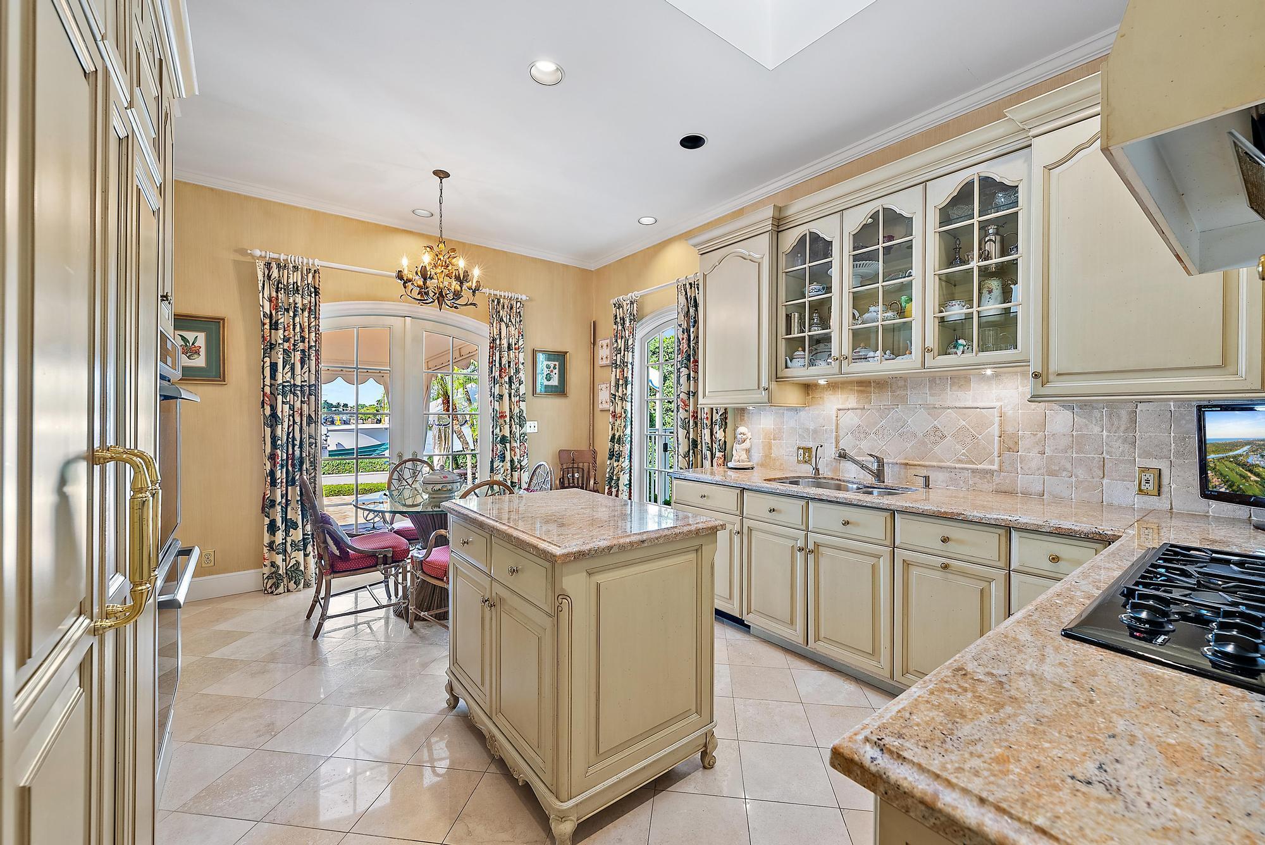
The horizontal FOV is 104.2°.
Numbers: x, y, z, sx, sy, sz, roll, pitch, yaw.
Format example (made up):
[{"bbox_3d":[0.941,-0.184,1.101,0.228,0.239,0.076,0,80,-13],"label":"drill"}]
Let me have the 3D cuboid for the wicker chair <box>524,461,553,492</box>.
[{"bbox_3d":[-0.930,0.786,3.798,0.610,0.930,0.570,0,0,-38],"label":"wicker chair"}]

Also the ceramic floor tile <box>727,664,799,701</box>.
[{"bbox_3d":[0.637,1.270,2.394,0.305,0.010,0.305,0,1,8],"label":"ceramic floor tile"}]

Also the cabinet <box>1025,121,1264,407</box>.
[{"bbox_3d":[2.016,-0.640,1.956,0.420,1.090,0.600,-1,1,-38],"label":"cabinet"}]

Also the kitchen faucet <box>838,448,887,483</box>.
[{"bbox_3d":[1.286,0.250,2.769,0.275,0.196,0.060,0,0,-3],"label":"kitchen faucet"}]

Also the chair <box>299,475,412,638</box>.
[{"bbox_3d":[-1.753,0.787,3.149,0.630,0.940,0.560,-1,1,-35],"label":"chair"}]

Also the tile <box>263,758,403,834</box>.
[{"bbox_3d":[-1.017,1.282,1.704,0.305,0.010,0.305,0,1,8],"label":"tile"}]

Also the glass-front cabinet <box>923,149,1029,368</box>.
[{"bbox_3d":[1.665,-0.709,2.320,0.316,0.905,0.405,0,0,-38],"label":"glass-front cabinet"}]

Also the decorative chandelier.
[{"bbox_3d":[-1.324,-1.242,3.404,0.585,0.960,0.585,-1,1,-38],"label":"decorative chandelier"}]

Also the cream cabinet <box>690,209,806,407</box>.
[{"bbox_3d":[0.778,-0.689,3.325,0.460,1.170,0.680,0,0,-38],"label":"cream cabinet"}]

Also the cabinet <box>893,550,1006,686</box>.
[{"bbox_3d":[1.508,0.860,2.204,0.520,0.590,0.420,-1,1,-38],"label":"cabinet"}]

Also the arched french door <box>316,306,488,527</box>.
[{"bbox_3d":[-1.953,0.116,4.320,1.580,2.250,0.100,-1,1,-38],"label":"arched french door"}]

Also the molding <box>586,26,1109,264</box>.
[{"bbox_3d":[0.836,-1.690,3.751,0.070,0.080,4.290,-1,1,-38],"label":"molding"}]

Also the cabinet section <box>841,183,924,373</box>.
[{"bbox_3d":[1.423,-0.720,2.670,0.310,0.906,0.431,0,0,-38],"label":"cabinet section"}]

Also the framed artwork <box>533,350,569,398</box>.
[{"bbox_3d":[-0.814,-0.497,4.985,0.395,0.475,0.025,0,0,-36],"label":"framed artwork"}]

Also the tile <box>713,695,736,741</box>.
[{"bbox_3d":[0.293,1.271,2.131,0.305,0.010,0.305,0,0,8],"label":"tile"}]

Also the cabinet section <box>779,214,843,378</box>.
[{"bbox_3d":[1.149,-0.715,2.972,0.316,0.910,0.405,0,0,-38],"label":"cabinet section"}]

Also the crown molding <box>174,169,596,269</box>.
[{"bbox_3d":[-1.846,-1.673,4.207,3.510,0.078,0.060,0,0,-36],"label":"crown molding"}]

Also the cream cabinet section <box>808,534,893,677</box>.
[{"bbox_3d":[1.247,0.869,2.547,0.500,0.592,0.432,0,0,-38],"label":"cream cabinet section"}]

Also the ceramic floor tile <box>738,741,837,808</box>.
[{"bbox_3d":[0.555,1.279,1.798,0.305,0.010,0.305,0,1,8],"label":"ceramic floor tile"}]

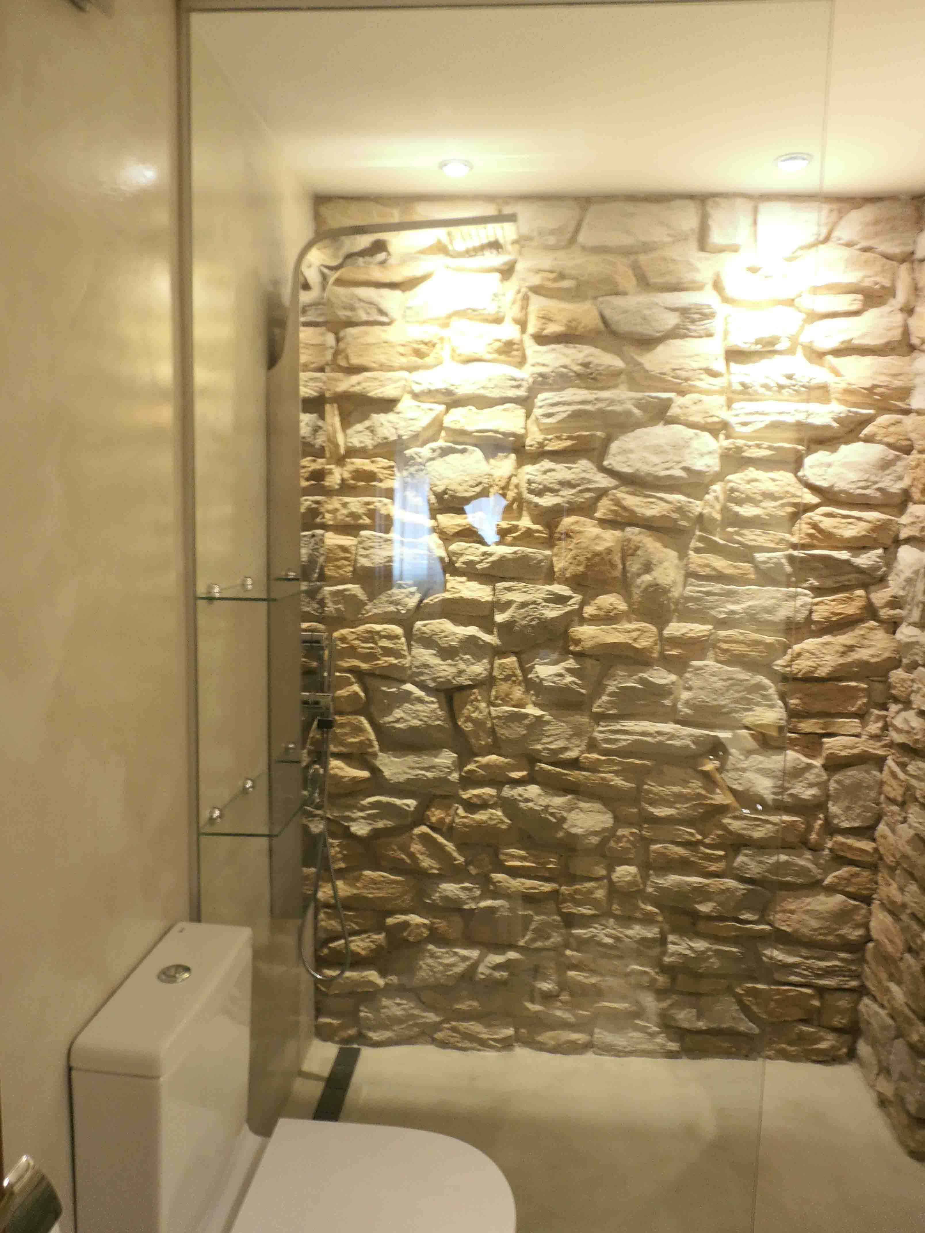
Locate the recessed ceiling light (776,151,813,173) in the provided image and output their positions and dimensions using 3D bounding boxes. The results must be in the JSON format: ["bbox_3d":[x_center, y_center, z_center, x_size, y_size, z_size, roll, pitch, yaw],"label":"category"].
[{"bbox_3d":[0.738,-1.012,1.907,0.083,0.028,0.083,2,7,4],"label":"recessed ceiling light"}]

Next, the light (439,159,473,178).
[{"bbox_3d":[-0.015,-1.037,1.979,0.083,0.028,0.083,2,7,4],"label":"light"}]

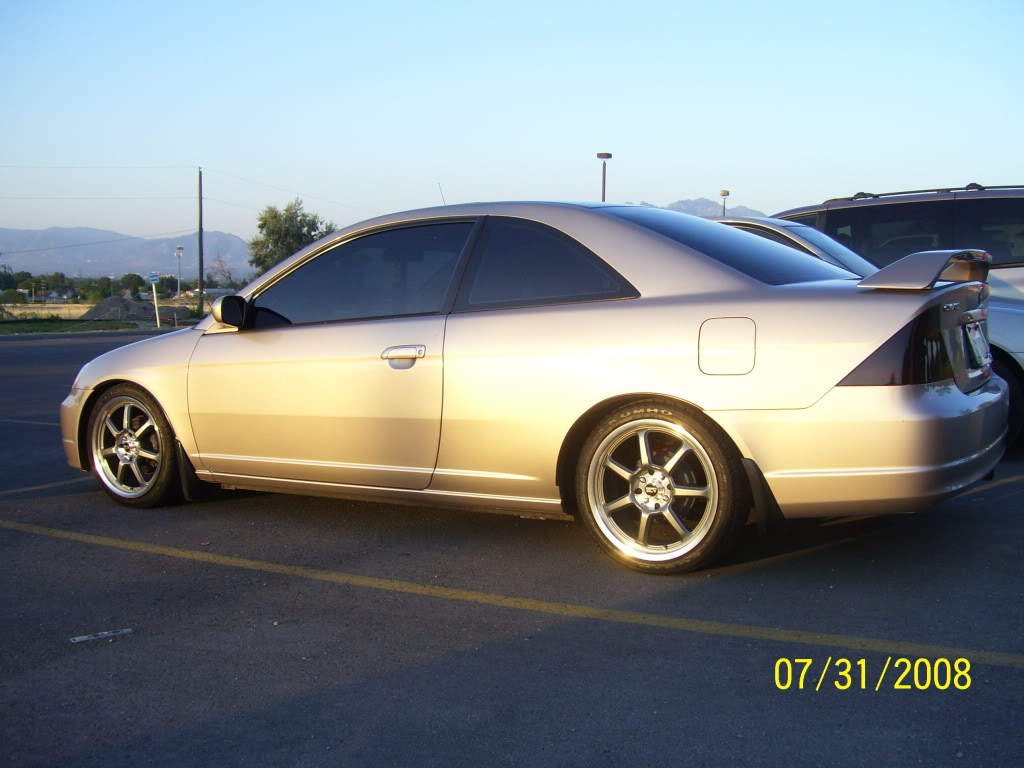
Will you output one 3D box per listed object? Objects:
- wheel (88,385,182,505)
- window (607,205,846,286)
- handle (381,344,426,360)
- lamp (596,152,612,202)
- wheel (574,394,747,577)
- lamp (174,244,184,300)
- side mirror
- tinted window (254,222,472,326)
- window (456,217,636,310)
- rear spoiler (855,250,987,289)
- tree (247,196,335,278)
[{"bbox_3d":[-1.704,0.281,5.077,0.598,0.598,0.210,2,6,33],"label":"wheel"},{"bbox_3d":[0.870,-0.548,4.229,0.860,0.110,1.200,26,18,28],"label":"window"},{"bbox_3d":[-0.411,-0.118,4.092,0.215,0.060,0.050,2,6,32],"label":"handle"},{"bbox_3d":[4.342,-7.103,51.299,0.600,7.300,0.600,1,5,20],"label":"lamp"},{"bbox_3d":[0.510,0.341,3.679,0.598,0.598,0.210,2,6,32],"label":"wheel"},{"bbox_3d":[-39.552,-13.243,130.000,0.900,6.500,0.900,-1,5,0],"label":"lamp"},{"bbox_3d":[-1.168,-0.300,4.506,0.115,0.130,0.185,2,6,32],"label":"side mirror"},{"bbox_3d":[-0.617,-0.433,4.381,1.000,0.440,0.070,2,-18,32],"label":"tinted window"},{"bbox_3d":[0.150,-0.446,3.900,0.760,0.400,0.070,2,-18,32],"label":"window"},{"bbox_3d":[1.520,-0.401,3.832,0.320,0.135,1.140,2,6,32],"label":"rear spoiler"},{"bbox_3d":[-15.898,-9.758,80.000,6.400,7.500,6.200,-1,5,0],"label":"tree"}]

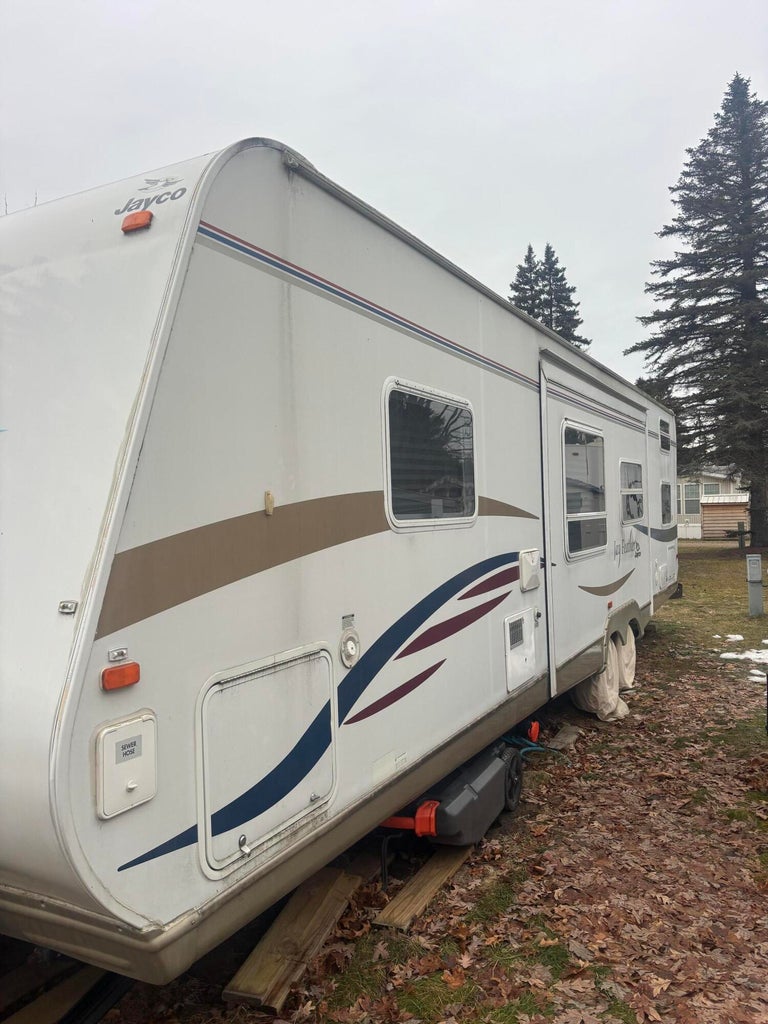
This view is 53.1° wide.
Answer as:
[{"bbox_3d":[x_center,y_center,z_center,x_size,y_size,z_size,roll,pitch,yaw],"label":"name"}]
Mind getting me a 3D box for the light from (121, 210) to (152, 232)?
[{"bbox_3d":[-0.654,-0.769,2.037,0.098,0.049,0.024,-2,-24,29],"label":"light"}]

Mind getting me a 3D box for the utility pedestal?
[{"bbox_3d":[5.717,1.127,11.865,0.220,0.930,0.200,-2,0,18],"label":"utility pedestal"}]

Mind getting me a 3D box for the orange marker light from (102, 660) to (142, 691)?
[{"bbox_3d":[-0.578,0.363,1.694,0.023,0.050,0.097,-2,-1,29],"label":"orange marker light"}]

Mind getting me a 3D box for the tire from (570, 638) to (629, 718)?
[{"bbox_3d":[1.775,1.305,6.335,0.250,0.670,0.680,-2,-1,29],"label":"tire"}]

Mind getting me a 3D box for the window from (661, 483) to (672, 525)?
[{"bbox_3d":[3.187,-0.094,8.648,0.040,0.480,0.740,-2,-1,29],"label":"window"}]

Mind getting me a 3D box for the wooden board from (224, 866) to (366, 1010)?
[{"bbox_3d":[-0.318,1.638,3.005,0.205,0.068,0.955,-2,0,14],"label":"wooden board"}]

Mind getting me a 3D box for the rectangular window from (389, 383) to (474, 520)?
[{"bbox_3d":[0.225,-0.221,3.217,0.040,0.520,0.865,-2,-1,29],"label":"rectangular window"}]

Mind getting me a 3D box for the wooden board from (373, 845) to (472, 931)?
[{"bbox_3d":[0.220,1.657,3.482,0.137,0.036,0.950,-2,-1,25],"label":"wooden board"}]

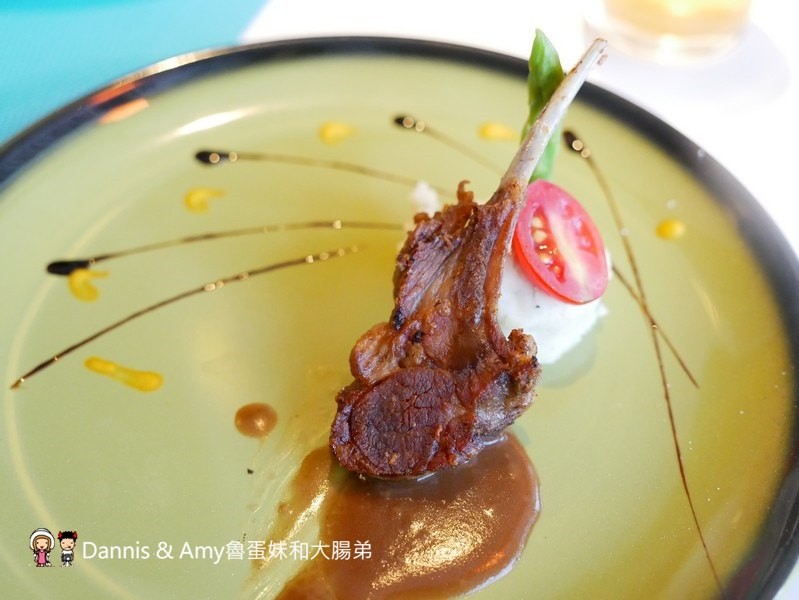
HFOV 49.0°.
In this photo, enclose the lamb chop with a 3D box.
[{"bbox_3d":[0.032,-0.015,0.252,0.053,0.029,0.143,23,75,14],"label":"lamb chop"}]

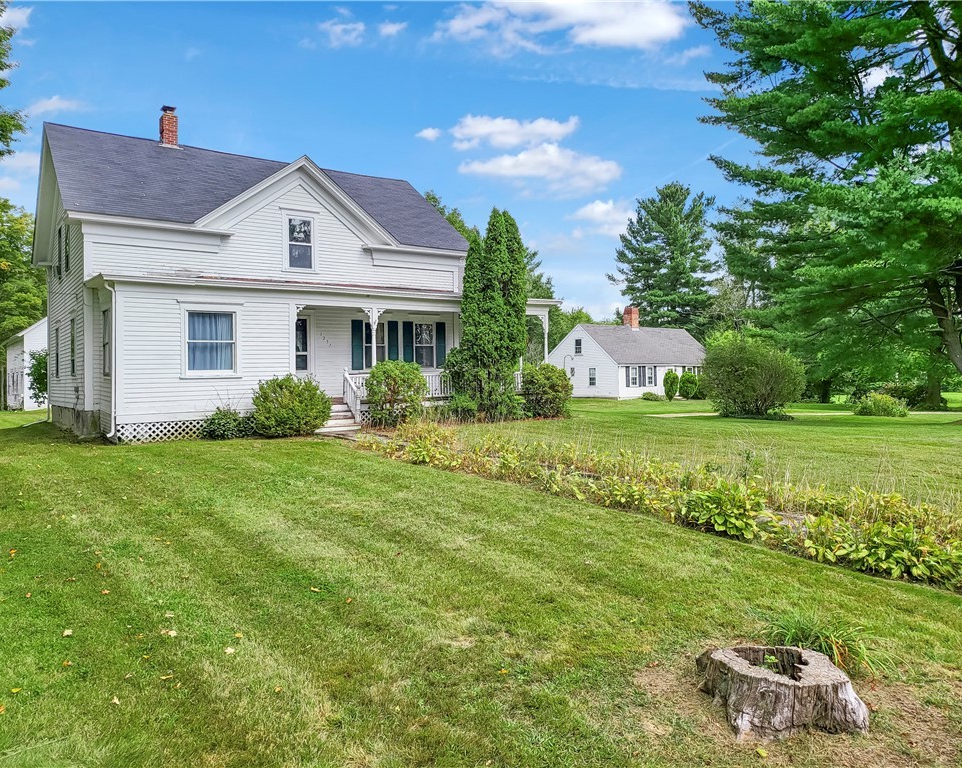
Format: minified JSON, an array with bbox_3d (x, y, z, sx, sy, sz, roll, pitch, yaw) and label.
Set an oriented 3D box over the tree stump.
[{"bbox_3d":[1.370,1.355,3.240,0.680,0.220,0.620,-1,1,23],"label":"tree stump"}]

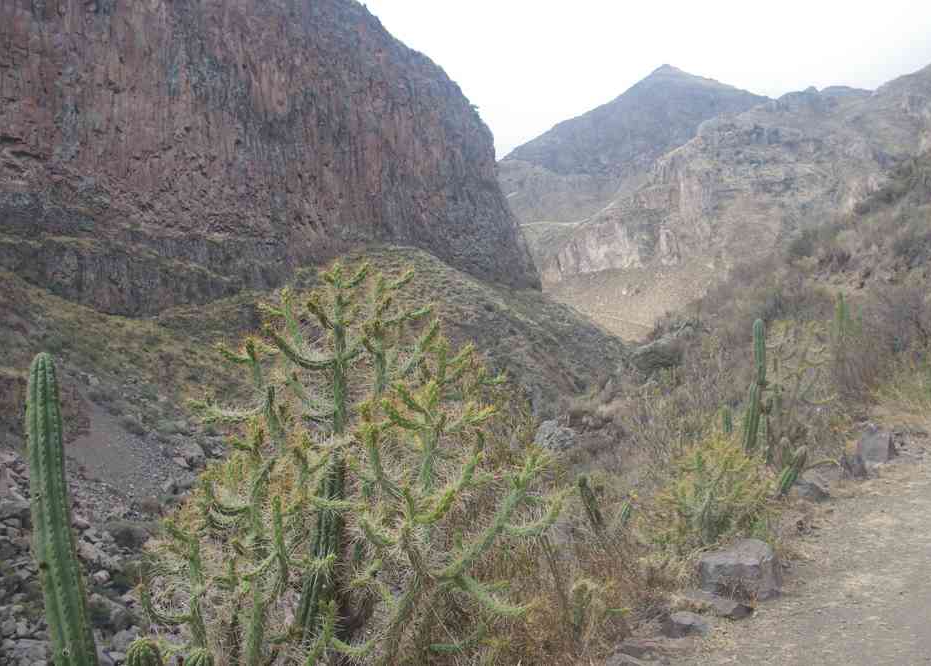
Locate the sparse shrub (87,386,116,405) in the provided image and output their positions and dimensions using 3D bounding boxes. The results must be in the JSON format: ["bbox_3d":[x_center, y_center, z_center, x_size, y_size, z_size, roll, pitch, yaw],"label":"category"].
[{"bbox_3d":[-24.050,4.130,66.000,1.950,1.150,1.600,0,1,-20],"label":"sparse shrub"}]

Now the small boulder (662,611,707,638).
[{"bbox_3d":[1.178,1.561,5.350,0.250,0.140,0.200,0,1,23],"label":"small boulder"}]

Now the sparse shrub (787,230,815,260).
[{"bbox_3d":[17.439,-4.555,52.000,1.450,1.500,1.350,0,1,19],"label":"sparse shrub"}]

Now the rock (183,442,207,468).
[{"bbox_3d":[-13.022,5.838,48.000,1.150,1.250,1.100,0,1,-15],"label":"rock"}]

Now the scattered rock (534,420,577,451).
[{"bbox_3d":[1.712,1.950,19.000,0.800,0.570,0.650,0,1,5],"label":"scattered rock"}]

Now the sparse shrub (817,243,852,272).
[{"bbox_3d":[17.732,-3.628,48.000,1.700,1.400,1.500,0,1,20],"label":"sparse shrub"}]

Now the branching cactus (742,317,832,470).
[{"bbox_3d":[3.417,0.663,10.600,1.000,1.620,0.850,0,1,18],"label":"branching cactus"}]

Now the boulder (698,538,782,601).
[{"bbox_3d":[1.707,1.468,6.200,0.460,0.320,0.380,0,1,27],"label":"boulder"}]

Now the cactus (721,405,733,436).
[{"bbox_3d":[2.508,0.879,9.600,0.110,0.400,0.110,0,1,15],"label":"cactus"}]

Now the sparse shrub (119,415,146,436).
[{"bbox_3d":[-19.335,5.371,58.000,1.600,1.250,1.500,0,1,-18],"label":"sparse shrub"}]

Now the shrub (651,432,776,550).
[{"bbox_3d":[1.847,1.205,7.500,0.950,0.920,0.850,0,1,14],"label":"shrub"}]

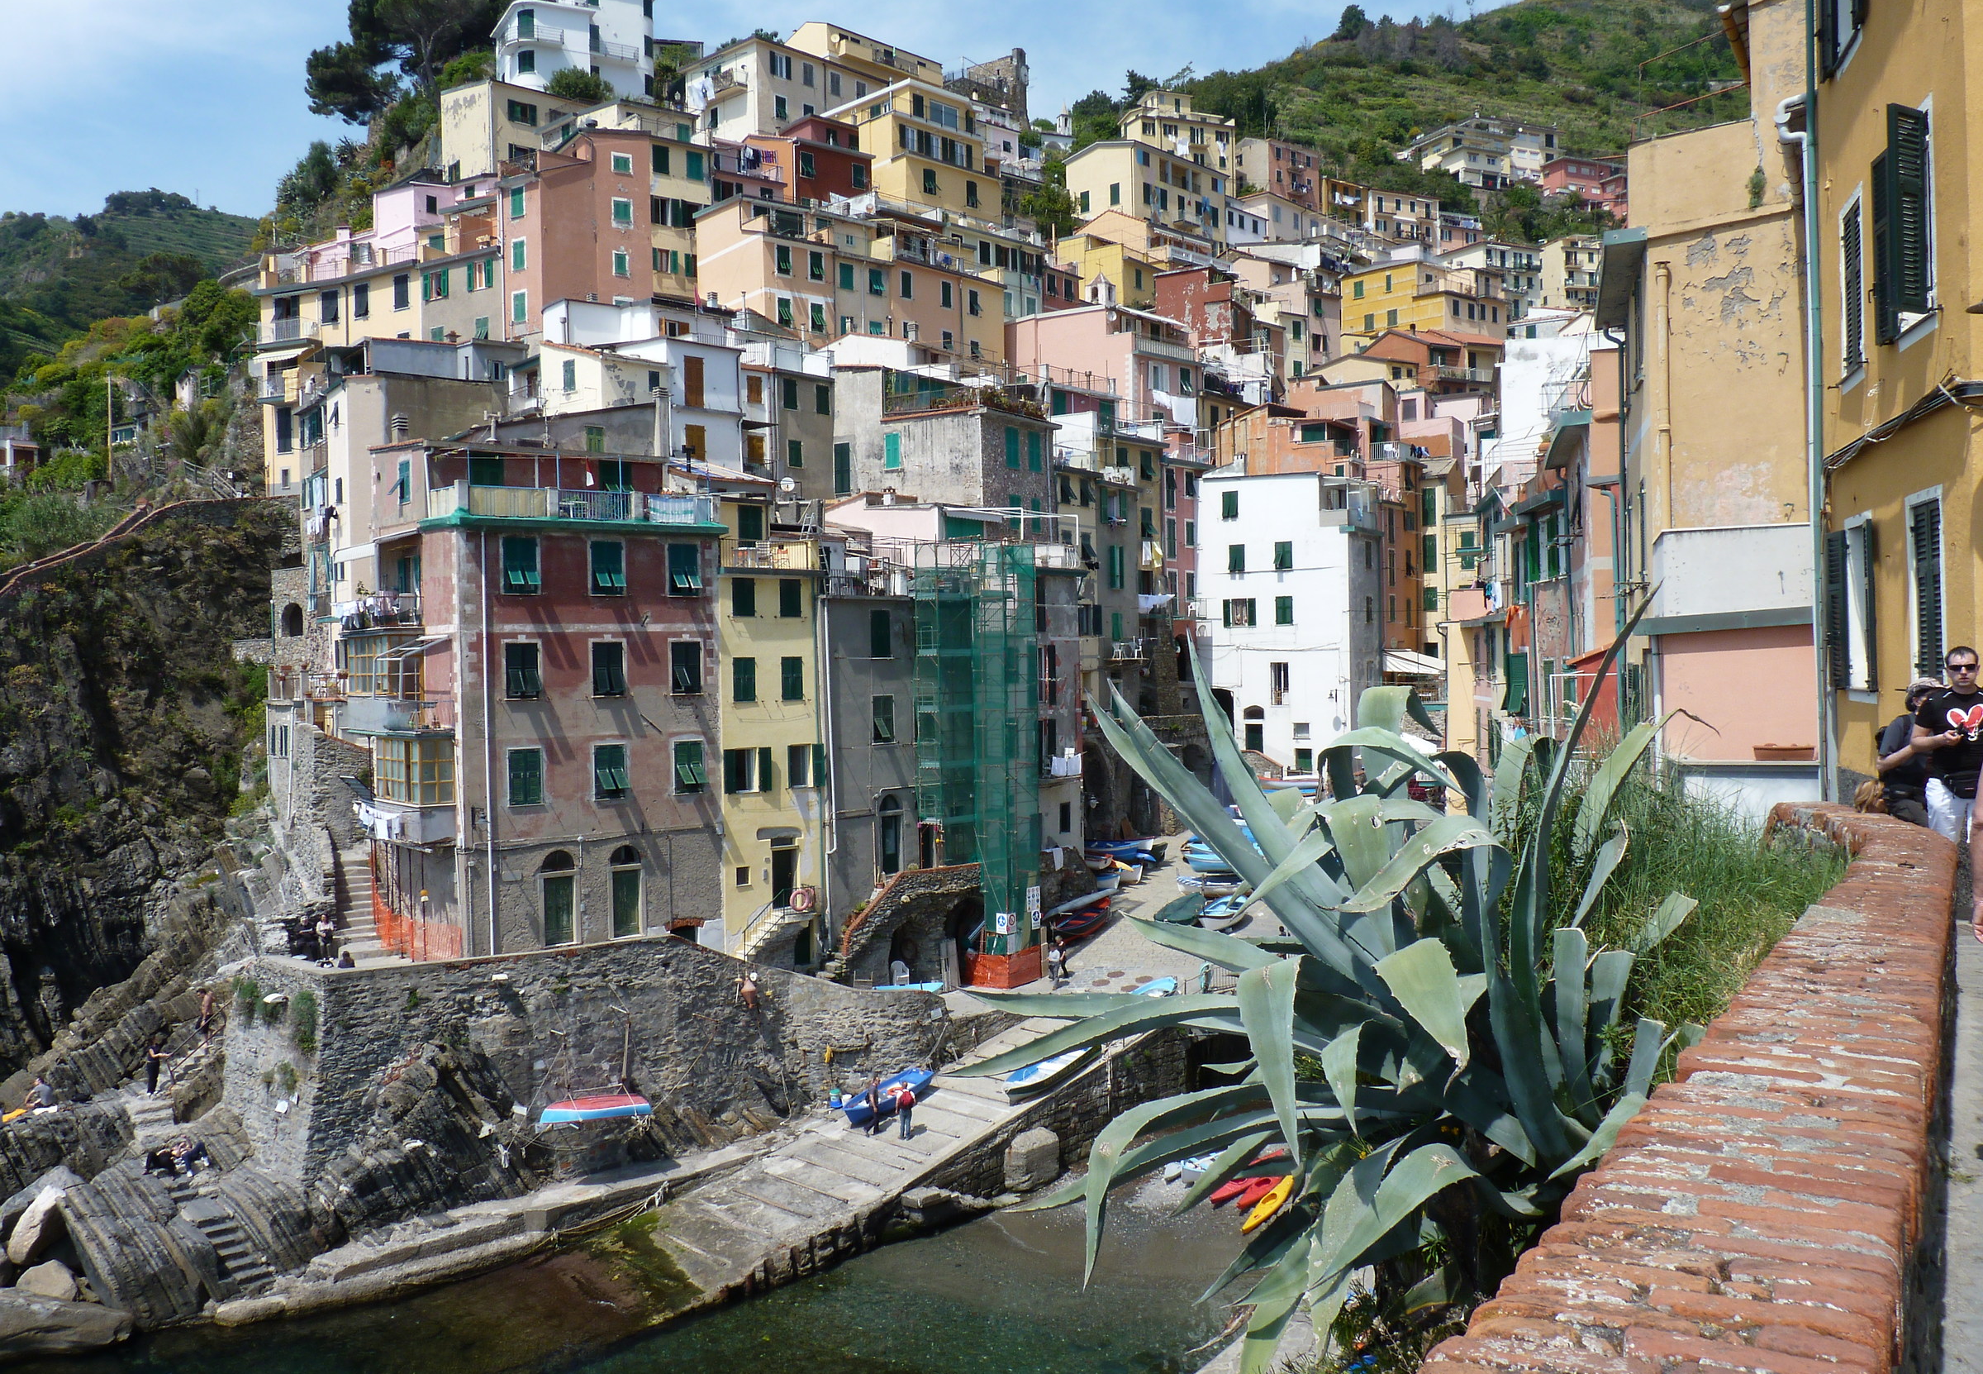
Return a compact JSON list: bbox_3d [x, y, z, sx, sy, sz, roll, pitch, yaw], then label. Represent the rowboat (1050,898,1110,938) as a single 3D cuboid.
[{"bbox_3d":[3.859,10.167,67.000,1.650,1.000,5.200,-1,0,26],"label":"rowboat"}]

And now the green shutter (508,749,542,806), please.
[{"bbox_3d":[-14.589,2.837,48.416,1.015,1.745,0.100,-1,0,-35],"label":"green shutter"}]

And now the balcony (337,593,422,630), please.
[{"bbox_3d":[-19.386,-2.380,49.000,3.900,1.120,1.150,-1,0,41],"label":"balcony"}]

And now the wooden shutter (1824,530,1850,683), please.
[{"bbox_3d":[8.568,-0.774,15.619,0.060,1.620,0.400,-1,0,8],"label":"wooden shutter"}]

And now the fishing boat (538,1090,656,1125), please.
[{"bbox_3d":[-11.132,11.873,43.500,3.150,0.550,1.200,-1,0,-14],"label":"fishing boat"}]

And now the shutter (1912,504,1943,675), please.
[{"bbox_3d":[7.871,-0.749,13.000,0.060,1.580,0.908,-1,0,19],"label":"shutter"}]

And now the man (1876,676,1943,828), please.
[{"bbox_3d":[5.702,0.737,9.502,0.480,1.600,0.500,-1,0,22],"label":"man"}]

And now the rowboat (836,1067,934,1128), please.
[{"bbox_3d":[-3.220,12.800,48.050,1.400,0.680,3.600,-1,9,44],"label":"rowboat"}]

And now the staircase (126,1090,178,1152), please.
[{"bbox_3d":[-23.192,12.068,42.800,1.250,0.950,2.800,-1,0,-32],"label":"staircase"}]

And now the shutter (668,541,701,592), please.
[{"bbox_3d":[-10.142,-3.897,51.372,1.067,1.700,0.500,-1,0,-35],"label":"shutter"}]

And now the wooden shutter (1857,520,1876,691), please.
[{"bbox_3d":[8.108,-0.756,14.261,0.060,1.630,0.390,-1,0,23],"label":"wooden shutter"}]

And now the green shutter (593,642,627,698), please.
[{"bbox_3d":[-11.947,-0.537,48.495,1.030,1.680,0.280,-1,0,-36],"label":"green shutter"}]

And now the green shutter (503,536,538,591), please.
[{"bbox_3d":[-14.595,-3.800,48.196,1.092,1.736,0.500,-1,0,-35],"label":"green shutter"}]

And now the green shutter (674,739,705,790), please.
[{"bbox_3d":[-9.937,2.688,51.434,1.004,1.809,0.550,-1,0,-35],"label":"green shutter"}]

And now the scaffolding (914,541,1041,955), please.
[{"bbox_3d":[-0.502,2.566,55.700,4.500,15.200,2.100,-1,0,-34],"label":"scaffolding"}]

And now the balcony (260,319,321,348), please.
[{"bbox_3d":[-34.622,-17.363,76.401,3.635,1.250,0.950,-1,0,27],"label":"balcony"}]

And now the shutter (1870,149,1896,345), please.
[{"bbox_3d":[8.149,-3.982,14.125,0.050,1.660,0.480,-1,0,10],"label":"shutter"}]

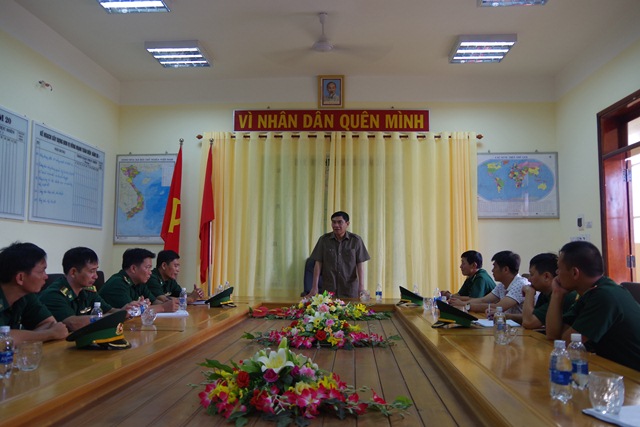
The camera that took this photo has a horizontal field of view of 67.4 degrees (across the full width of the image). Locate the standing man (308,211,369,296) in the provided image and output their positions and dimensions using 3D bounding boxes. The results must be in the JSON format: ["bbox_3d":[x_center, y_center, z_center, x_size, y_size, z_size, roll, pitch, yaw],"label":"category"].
[{"bbox_3d":[0.202,0.814,5.094,0.640,1.672,0.420,0,-6,7],"label":"standing man"}]

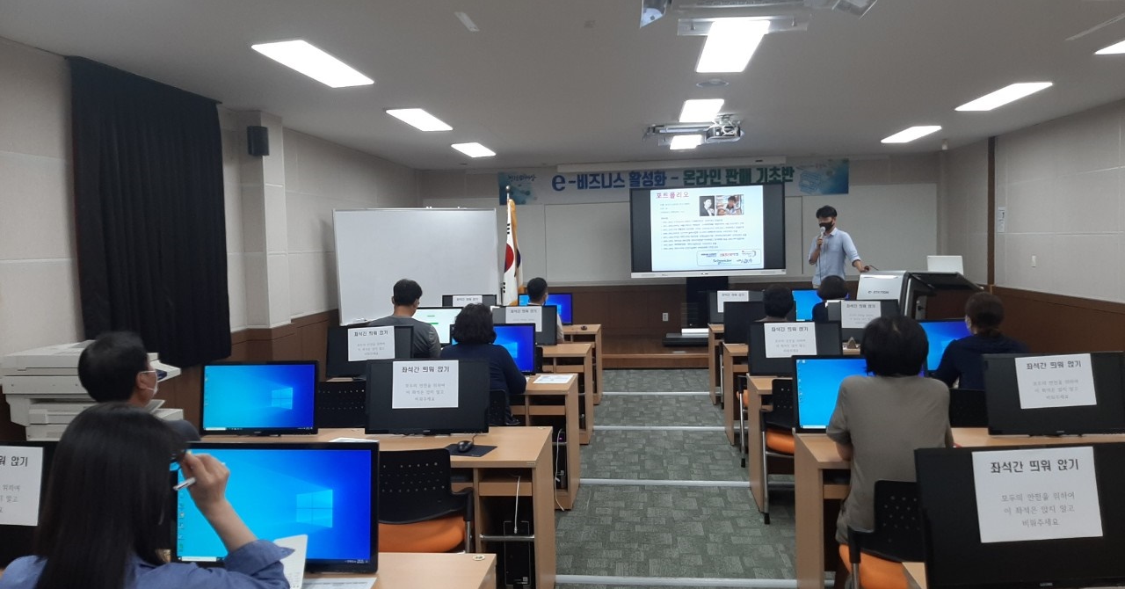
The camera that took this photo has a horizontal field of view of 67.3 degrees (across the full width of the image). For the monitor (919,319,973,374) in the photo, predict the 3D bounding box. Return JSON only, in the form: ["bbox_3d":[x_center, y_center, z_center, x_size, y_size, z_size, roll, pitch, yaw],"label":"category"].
[{"bbox_3d":[2.202,0.321,5.038,0.558,0.355,0.170,-2,4,-2],"label":"monitor"}]

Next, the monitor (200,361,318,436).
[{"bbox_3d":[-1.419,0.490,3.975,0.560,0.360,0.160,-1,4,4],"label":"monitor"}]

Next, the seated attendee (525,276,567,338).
[{"bbox_3d":[-0.195,0.464,8.027,0.520,1.260,0.720,-1,4,7],"label":"seated attendee"}]

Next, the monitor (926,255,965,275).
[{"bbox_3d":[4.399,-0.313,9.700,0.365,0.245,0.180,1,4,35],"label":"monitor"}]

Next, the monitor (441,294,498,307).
[{"bbox_3d":[-0.939,0.171,8.583,0.565,0.338,0.070,-1,-4,6],"label":"monitor"}]

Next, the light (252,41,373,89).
[{"bbox_3d":[-1.480,-1.417,5.153,0.290,0.060,1.210,-1,4,5],"label":"light"}]

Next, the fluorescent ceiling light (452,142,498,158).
[{"bbox_3d":[-1.010,-1.681,9.759,0.300,0.070,1.220,-1,4,5],"label":"fluorescent ceiling light"}]

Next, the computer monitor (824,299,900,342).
[{"bbox_3d":[2.373,0.209,6.686,0.565,0.338,0.070,-1,-4,6],"label":"computer monitor"}]

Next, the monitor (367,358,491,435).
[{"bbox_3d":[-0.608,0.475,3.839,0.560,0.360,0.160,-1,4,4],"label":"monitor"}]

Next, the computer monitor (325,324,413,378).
[{"bbox_3d":[-1.243,0.372,5.464,0.565,0.338,0.070,-1,-4,2],"label":"computer monitor"}]

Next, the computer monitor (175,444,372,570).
[{"bbox_3d":[-0.771,0.569,2.273,0.565,0.338,0.070,-1,-4,4],"label":"computer monitor"}]

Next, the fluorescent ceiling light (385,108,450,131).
[{"bbox_3d":[-1.278,-1.593,7.720,0.305,0.060,1.240,-1,3,6],"label":"fluorescent ceiling light"}]

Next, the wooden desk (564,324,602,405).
[{"bbox_3d":[-0.420,0.719,8.568,1.600,0.705,0.580,-1,3,6],"label":"wooden desk"}]

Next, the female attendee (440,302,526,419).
[{"bbox_3d":[-0.419,0.658,4.832,0.490,1.235,0.700,-1,4,5],"label":"female attendee"}]

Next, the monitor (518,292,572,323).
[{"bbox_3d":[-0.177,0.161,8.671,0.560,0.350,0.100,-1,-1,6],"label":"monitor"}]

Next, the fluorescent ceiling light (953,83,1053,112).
[{"bbox_3d":[3.818,-1.726,7.367,0.305,0.060,1.240,-1,3,6],"label":"fluorescent ceiling light"}]

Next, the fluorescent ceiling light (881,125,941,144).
[{"bbox_3d":[4.046,-1.870,9.854,0.305,0.060,1.240,-1,3,6],"label":"fluorescent ceiling light"}]

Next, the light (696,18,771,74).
[{"bbox_3d":[0.978,-1.449,4.955,0.310,0.050,1.310,-1,4,6],"label":"light"}]

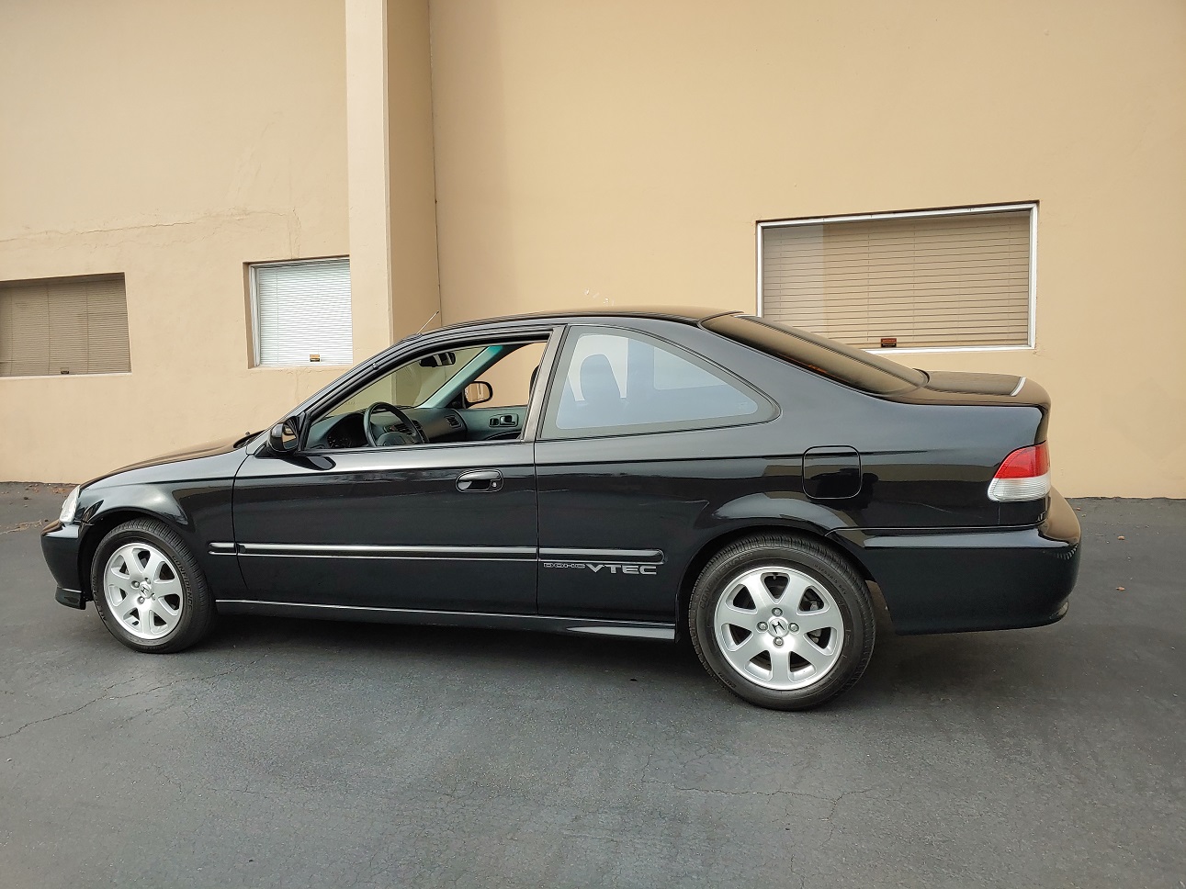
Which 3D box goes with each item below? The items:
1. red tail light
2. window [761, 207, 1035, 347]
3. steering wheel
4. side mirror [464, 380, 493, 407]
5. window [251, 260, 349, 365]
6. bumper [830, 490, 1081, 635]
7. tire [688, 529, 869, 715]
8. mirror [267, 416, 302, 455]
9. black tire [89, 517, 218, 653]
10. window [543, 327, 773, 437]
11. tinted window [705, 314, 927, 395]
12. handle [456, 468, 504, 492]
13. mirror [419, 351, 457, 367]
[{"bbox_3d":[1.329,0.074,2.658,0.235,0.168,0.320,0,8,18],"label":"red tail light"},{"bbox_3d":[2.154,-1.168,6.232,1.894,1.026,0.090,0,5,18],"label":"window"},{"bbox_3d":[-0.849,-0.009,3.661,0.110,0.380,0.380,-28,-2,19],"label":"steering wheel"},{"bbox_3d":[-0.674,-0.294,4.870,0.120,0.145,0.200,1,9,30],"label":"side mirror"},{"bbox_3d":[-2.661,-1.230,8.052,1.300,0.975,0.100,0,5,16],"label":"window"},{"bbox_3d":[1.403,0.328,3.375,0.870,0.400,1.690,0,7,18],"label":"bumper"},{"bbox_3d":[0.629,0.585,2.870,0.594,0.592,0.200,0,8,18],"label":"tire"},{"bbox_3d":[-1.168,-0.036,3.255,0.115,0.145,0.190,-1,7,10],"label":"mirror"},{"bbox_3d":[-1.865,0.598,3.676,0.600,0.600,0.200,0,7,18],"label":"black tire"},{"bbox_3d":[0.209,-0.232,2.924,0.799,0.415,0.060,-1,-16,16],"label":"window"},{"bbox_3d":[0.927,-0.354,3.438,0.820,0.110,1.240,24,14,13],"label":"tinted window"},{"bbox_3d":[-0.401,0.126,3.034,0.172,0.083,0.045,0,8,18],"label":"handle"},{"bbox_3d":[-0.715,-0.393,3.933,0.040,0.062,0.222,9,13,35],"label":"mirror"}]

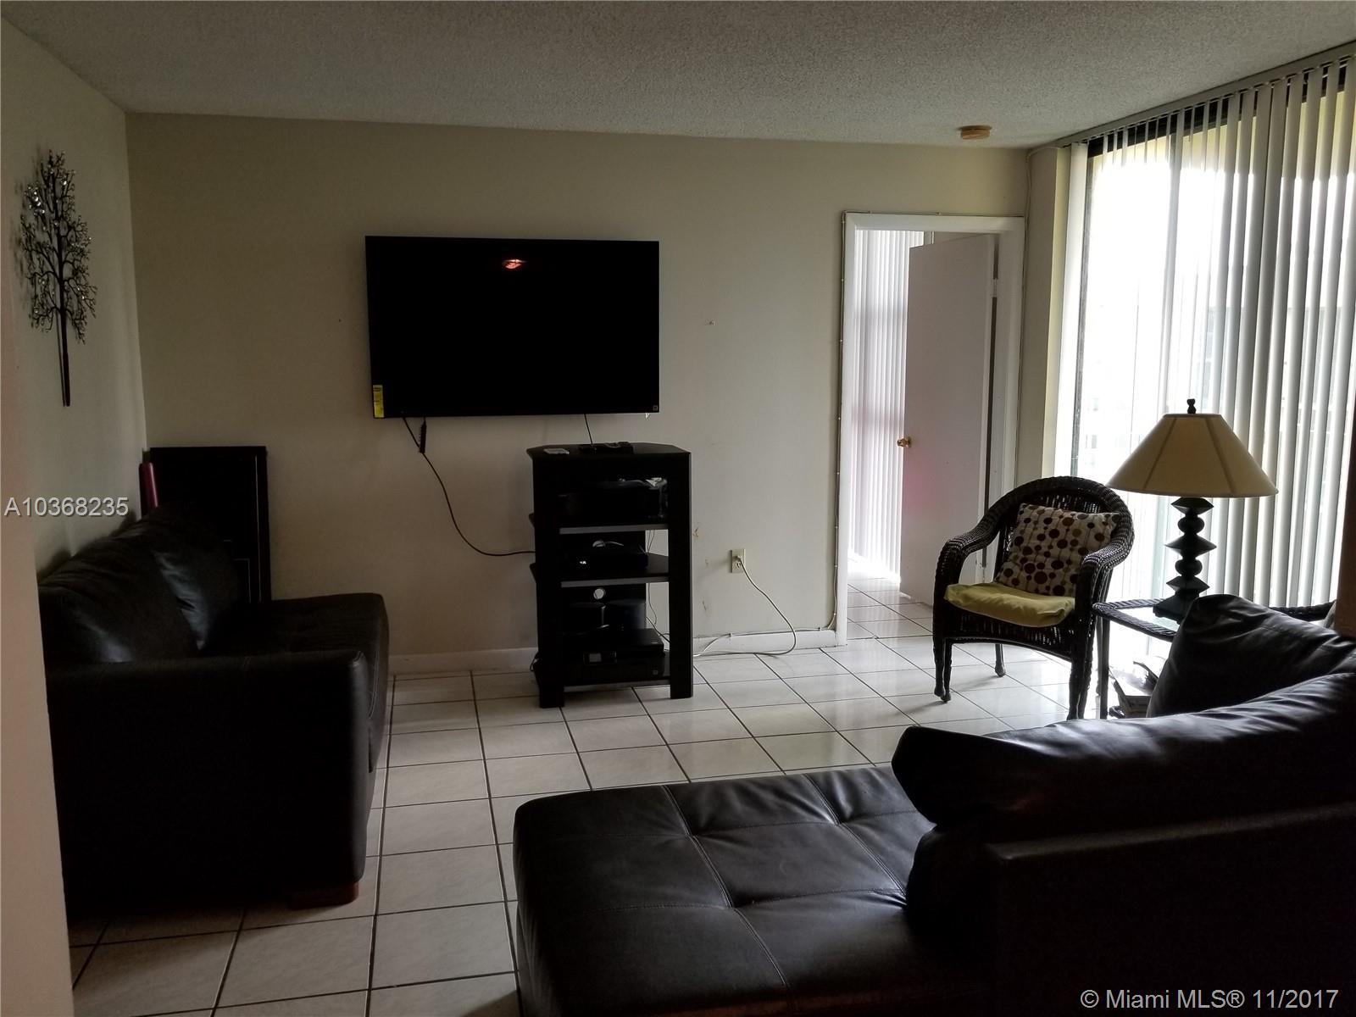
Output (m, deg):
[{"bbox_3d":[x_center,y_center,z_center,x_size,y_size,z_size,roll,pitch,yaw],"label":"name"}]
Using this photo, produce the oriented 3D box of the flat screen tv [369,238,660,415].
[{"bbox_3d":[-0.689,-0.778,4.457,1.245,0.735,0.060,-2,8,-14],"label":"flat screen tv"}]

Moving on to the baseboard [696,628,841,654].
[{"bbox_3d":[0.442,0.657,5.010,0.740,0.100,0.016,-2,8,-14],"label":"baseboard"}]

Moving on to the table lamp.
[{"bbox_3d":[1.699,0.000,3.352,0.495,0.711,0.495,-2,8,-14],"label":"table lamp"}]

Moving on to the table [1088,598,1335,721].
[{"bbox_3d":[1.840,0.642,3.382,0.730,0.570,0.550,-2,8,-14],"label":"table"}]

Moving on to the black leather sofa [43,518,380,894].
[{"bbox_3d":[-1.429,0.499,3.257,0.960,0.870,1.580,-2,8,-14],"label":"black leather sofa"}]

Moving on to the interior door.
[{"bbox_3d":[1.480,-0.418,5.668,0.045,2.030,0.760,-2,8,-18],"label":"interior door"}]

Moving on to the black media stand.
[{"bbox_3d":[-0.308,0.267,4.401,0.650,1.030,0.480,-2,8,-14],"label":"black media stand"}]

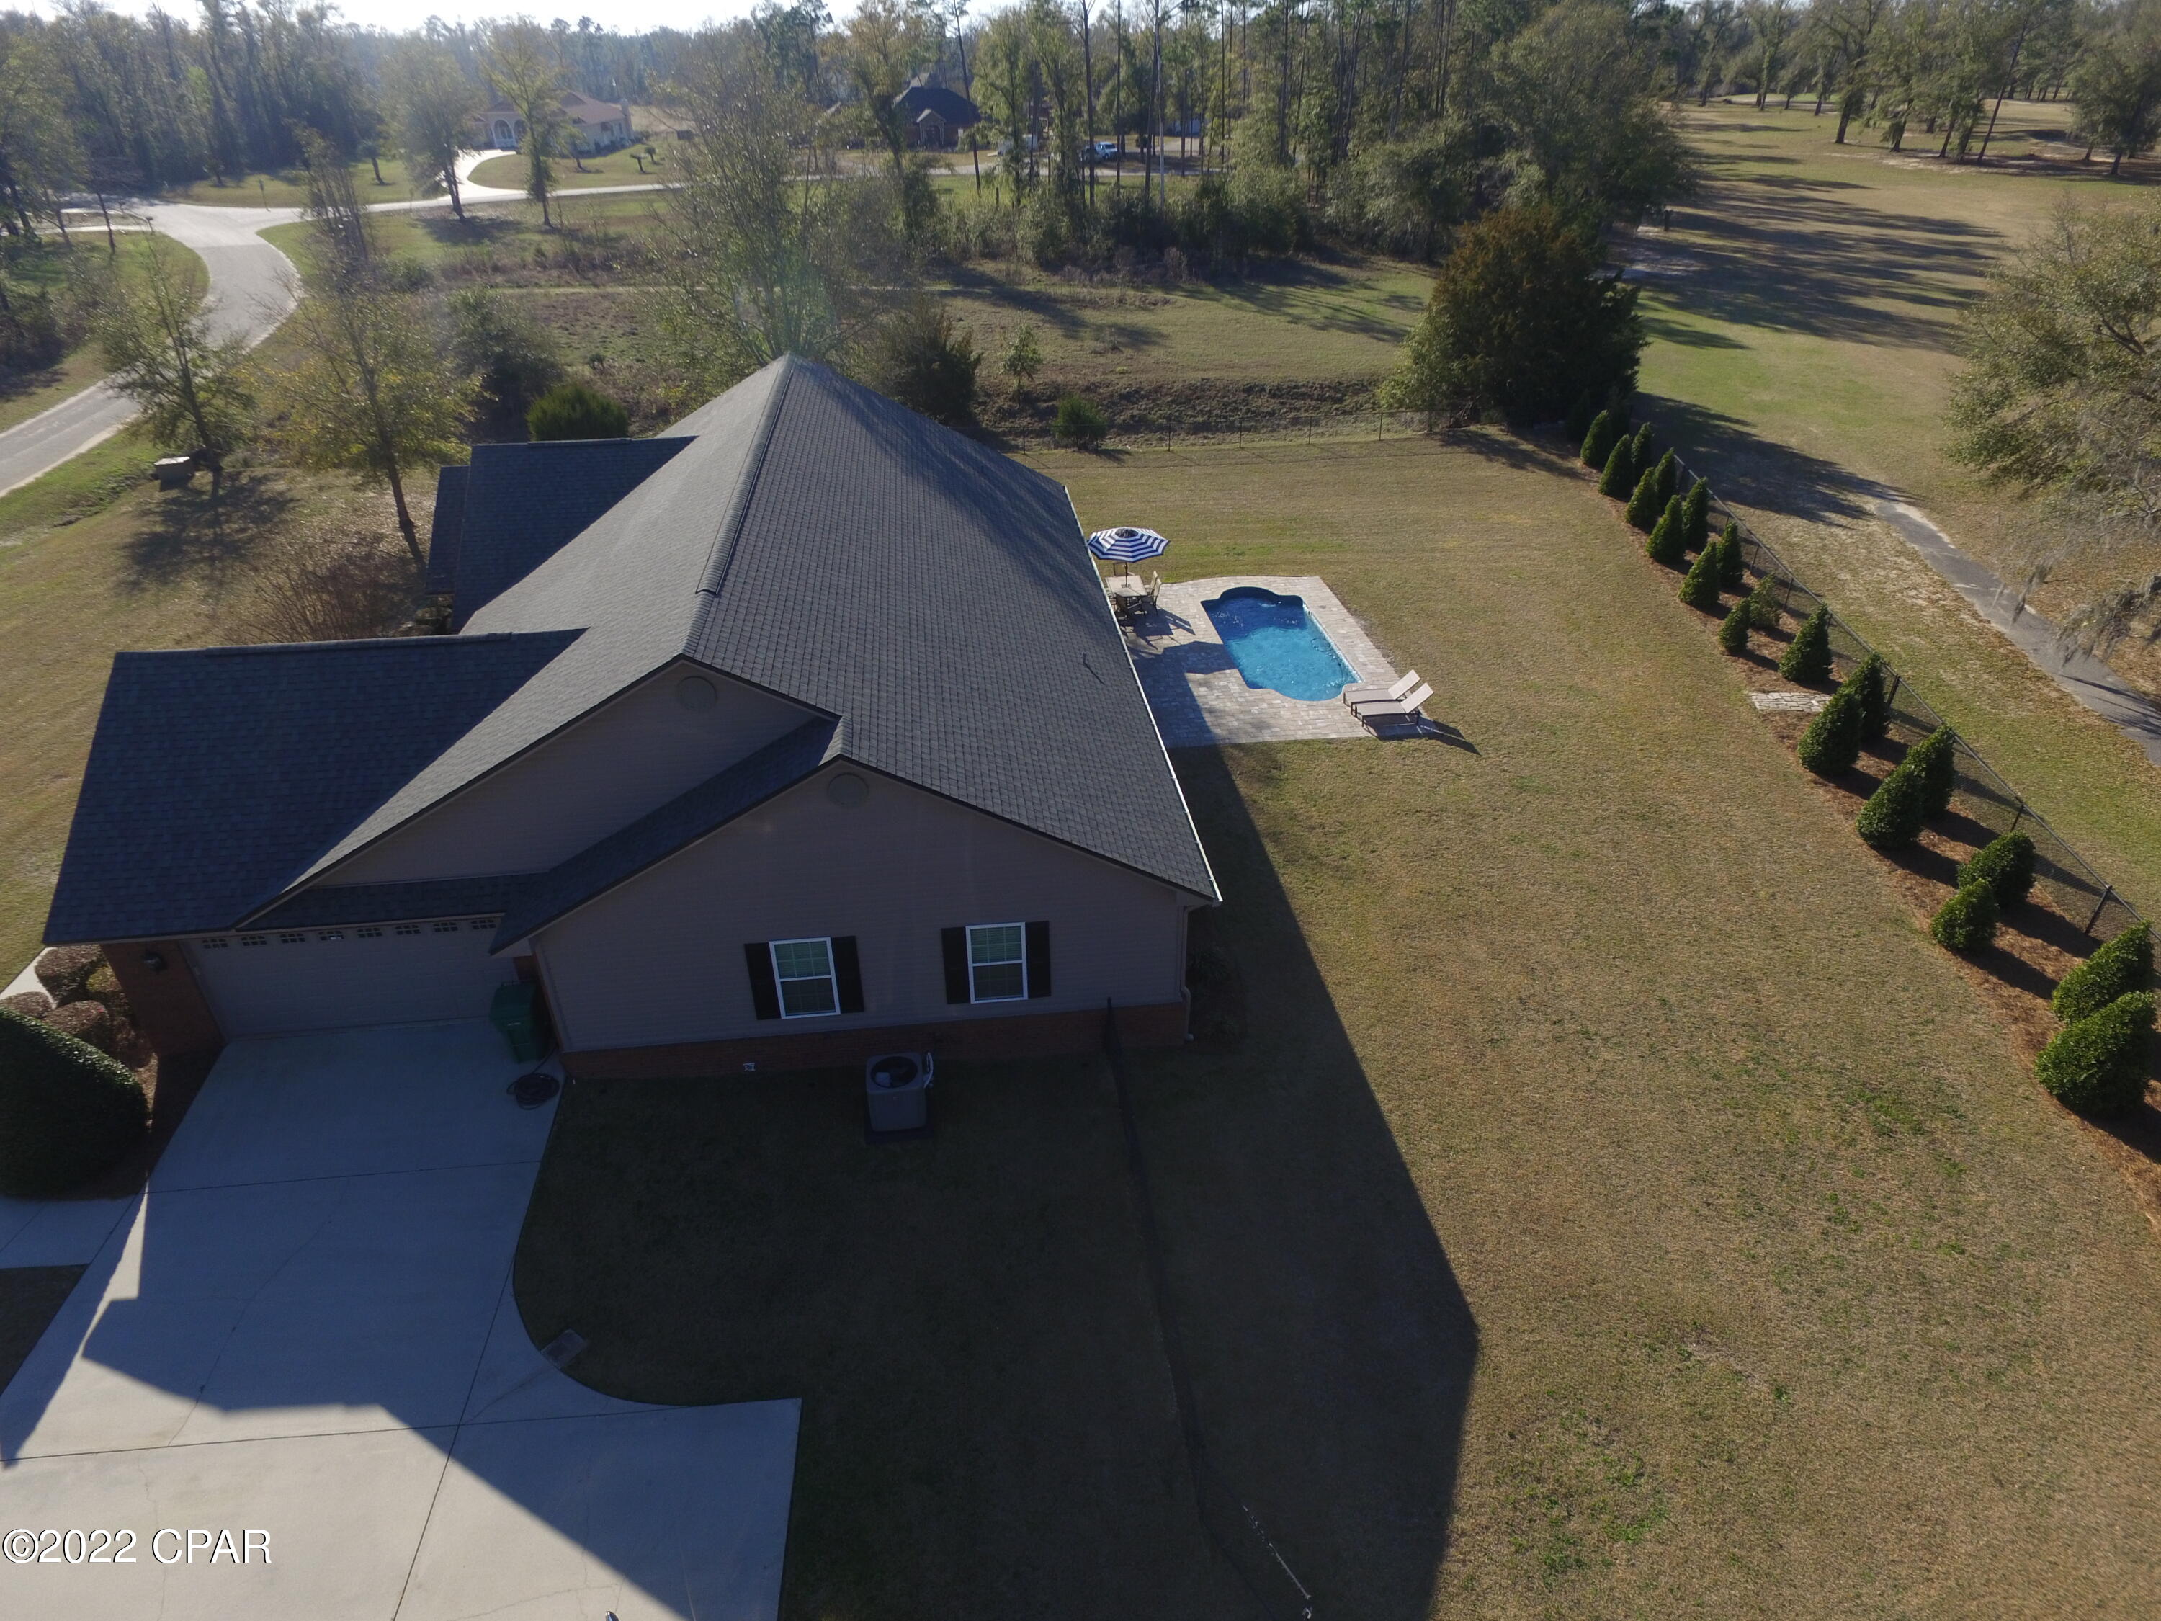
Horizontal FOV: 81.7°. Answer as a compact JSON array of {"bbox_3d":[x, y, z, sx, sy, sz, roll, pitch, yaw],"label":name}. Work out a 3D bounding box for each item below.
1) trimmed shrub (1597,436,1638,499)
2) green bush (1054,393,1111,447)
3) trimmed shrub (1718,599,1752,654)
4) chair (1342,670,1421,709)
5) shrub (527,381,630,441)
[{"bbox_3d":[20.570,-13.060,47.347,1.300,2.150,1.300,-4,32,-6],"label":"trimmed shrub"},{"bbox_3d":[0.013,-17.046,54.891,2.350,2.360,2.350,-4,31,-6],"label":"green bush"},{"bbox_3d":[19.159,-5.386,36.265,0.880,1.570,0.880,-4,31,-6],"label":"trimmed shrub"},{"bbox_3d":[7.934,-3.092,32.787,1.820,0.950,0.670,-4,31,-6],"label":"chair"},{"bbox_3d":[-21.592,-16.595,53.415,4.100,2.950,4.100,-4,31,-6],"label":"shrub"}]

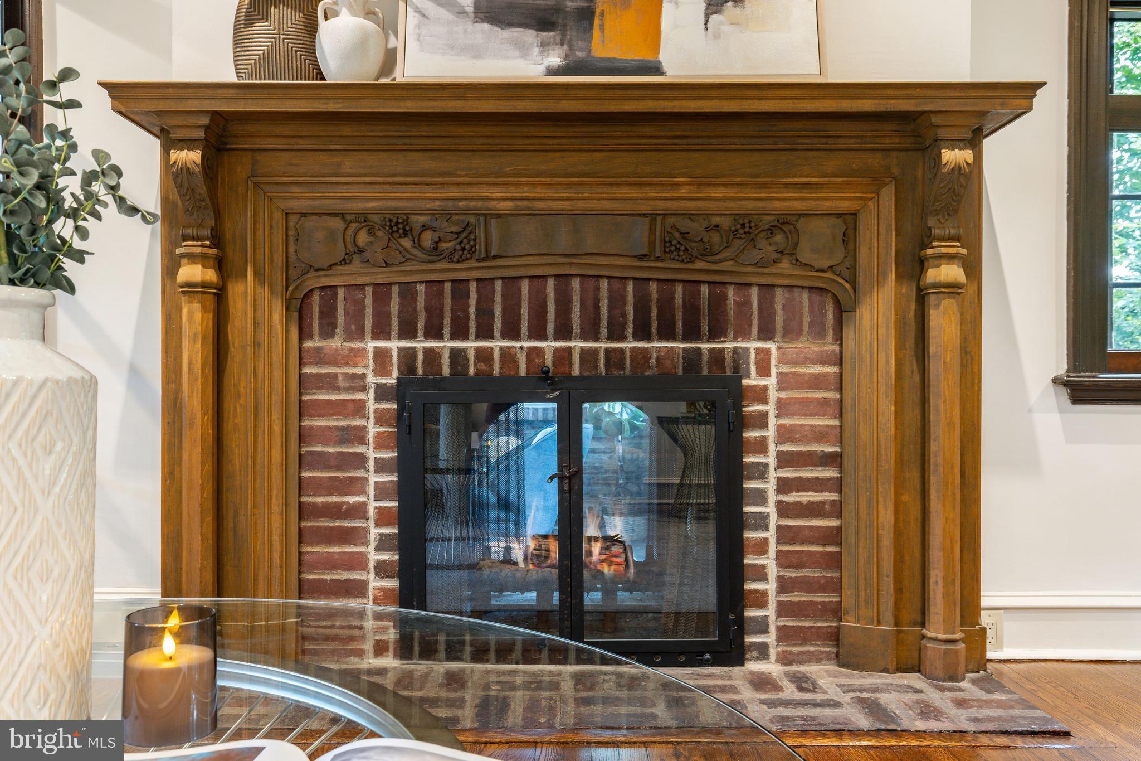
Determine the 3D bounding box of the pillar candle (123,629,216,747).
[{"bbox_3d":[-0.383,0.284,0.850,0.078,0.096,0.078,0,0,0],"label":"pillar candle"}]

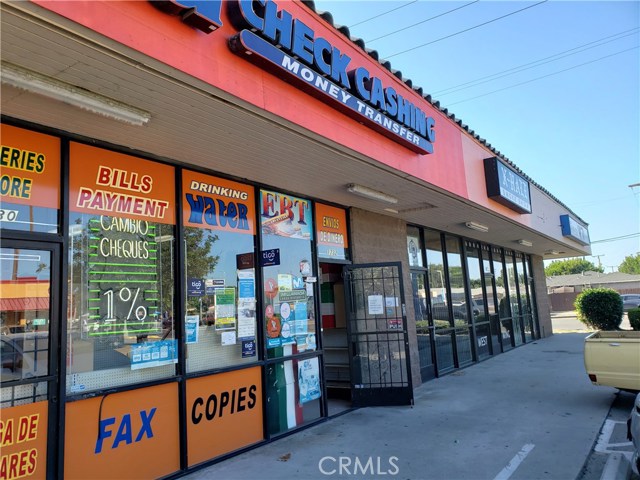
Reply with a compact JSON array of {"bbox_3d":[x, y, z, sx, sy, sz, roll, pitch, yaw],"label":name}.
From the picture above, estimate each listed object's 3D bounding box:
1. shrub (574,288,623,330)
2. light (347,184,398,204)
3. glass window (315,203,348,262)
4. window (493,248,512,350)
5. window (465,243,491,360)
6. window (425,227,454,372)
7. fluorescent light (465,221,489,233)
[{"bbox_3d":[10.718,2.694,18.500,1.820,1.680,1.820,-9,-10,35],"label":"shrub"},{"bbox_3d":[0.775,-0.617,6.766,0.139,0.084,1.240,-9,-10,35],"label":"light"},{"bbox_3d":[0.177,-0.104,7.224,0.080,0.799,0.897,-9,-10,35],"label":"glass window"},{"bbox_3d":[5.373,1.710,14.240,0.080,2.948,1.209,-9,-10,35],"label":"window"},{"bbox_3d":[4.029,1.524,12.358,0.080,2.925,1.209,-9,-10,35],"label":"window"},{"bbox_3d":[2.535,1.282,10.276,0.080,2.925,1.092,-9,-10,35],"label":"window"},{"bbox_3d":[3.347,-0.254,10.227,0.139,0.094,1.221,-9,-10,35],"label":"fluorescent light"}]

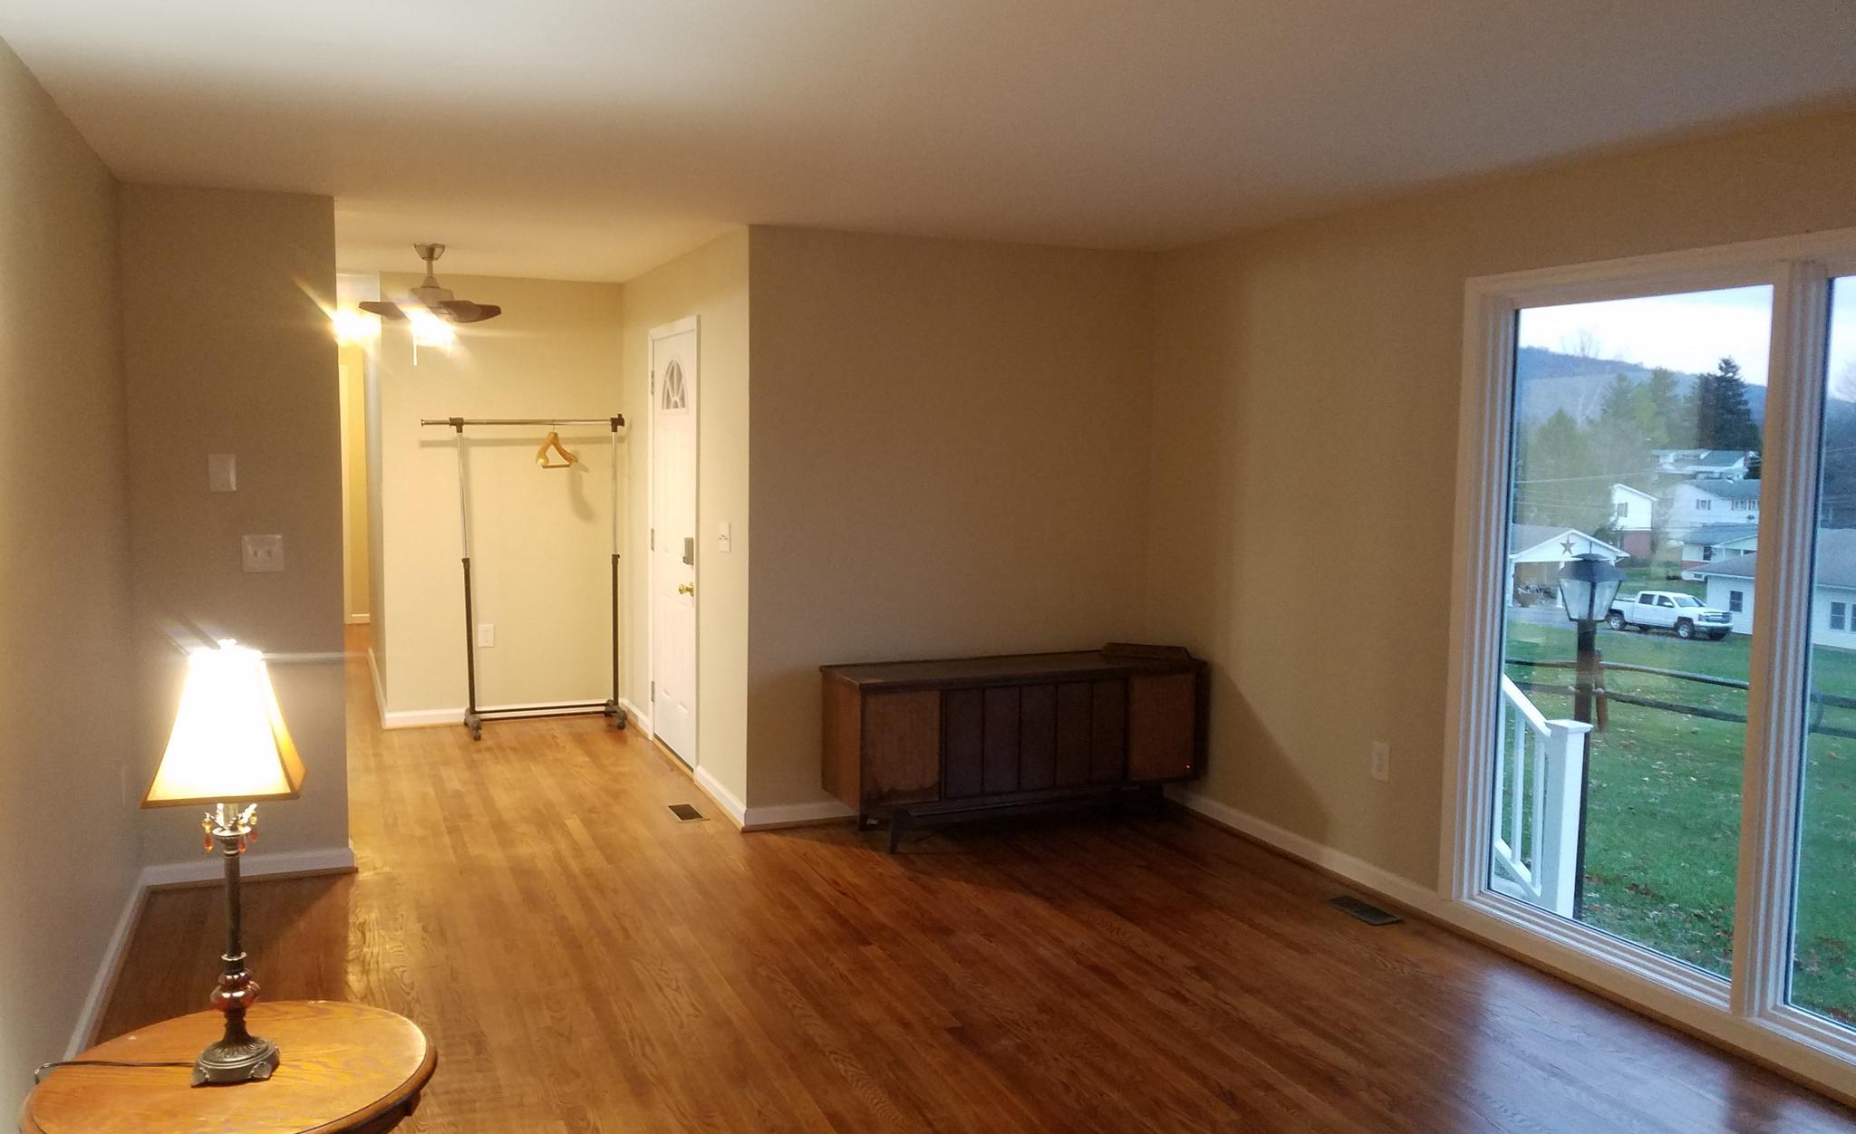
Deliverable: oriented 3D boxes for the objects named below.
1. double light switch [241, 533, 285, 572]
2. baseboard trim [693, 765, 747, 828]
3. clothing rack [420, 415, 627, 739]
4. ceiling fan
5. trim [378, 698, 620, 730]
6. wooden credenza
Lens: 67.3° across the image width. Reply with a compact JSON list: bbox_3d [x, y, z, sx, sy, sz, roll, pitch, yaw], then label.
[{"bbox_3d":[-2.326,-0.043,4.882,0.121,0.121,0.012,-1,6,-23],"label":"double light switch"},{"bbox_3d":[-0.910,0.987,6.027,0.018,0.089,0.853,-1,6,-23],"label":"baseboard trim"},{"bbox_3d":[-2.144,0.040,7.489,1.061,1.677,0.427,-1,6,-23],"label":"clothing rack"},{"bbox_3d":[-2.218,-1.226,6.212,0.675,0.417,0.675,-1,6,-23],"label":"ceiling fan"},{"bbox_3d":[-2.329,0.819,7.718,1.270,0.084,0.018,-1,6,-23],"label":"trim"},{"bbox_3d":[0.362,0.730,5.749,1.528,0.684,0.436,-1,6,-23],"label":"wooden credenza"}]

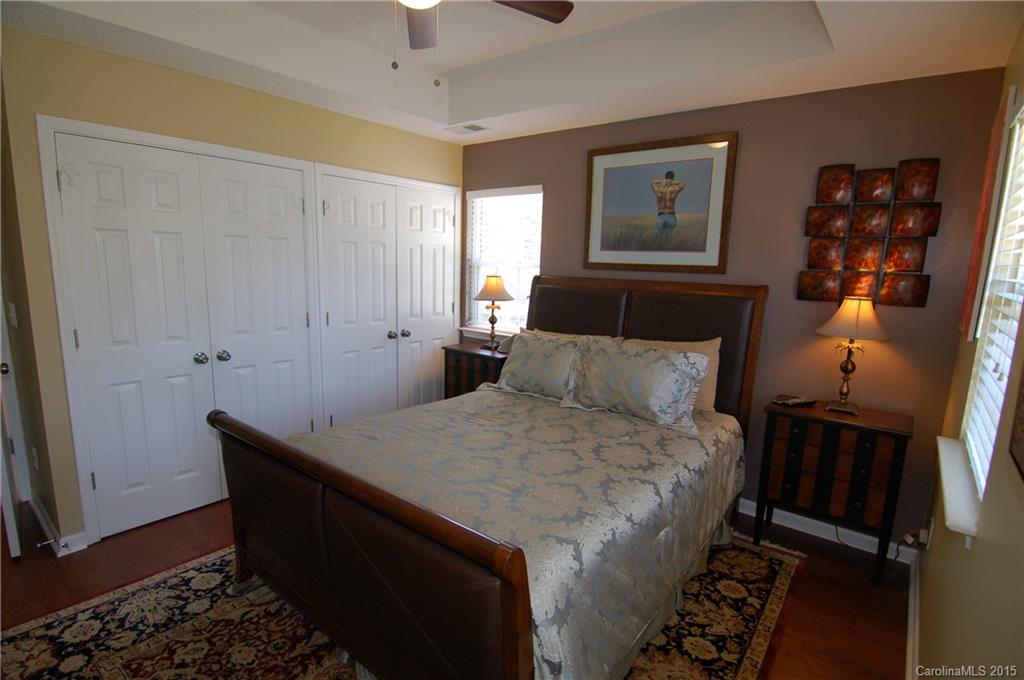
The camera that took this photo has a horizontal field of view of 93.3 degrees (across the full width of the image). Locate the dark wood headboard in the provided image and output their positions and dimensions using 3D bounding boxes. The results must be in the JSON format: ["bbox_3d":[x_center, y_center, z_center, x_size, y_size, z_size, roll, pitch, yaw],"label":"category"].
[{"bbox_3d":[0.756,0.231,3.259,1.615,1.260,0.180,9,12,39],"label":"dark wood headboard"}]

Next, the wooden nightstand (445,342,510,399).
[{"bbox_3d":[-0.213,0.472,3.902,0.610,0.800,0.310,9,12,39],"label":"wooden nightstand"}]

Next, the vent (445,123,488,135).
[{"bbox_3d":[-0.328,-1.568,3.616,0.320,0.020,0.205,9,12,39],"label":"vent"}]

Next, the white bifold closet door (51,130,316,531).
[{"bbox_3d":[-1.760,-0.017,2.836,0.040,2.035,1.181,9,12,39],"label":"white bifold closet door"}]

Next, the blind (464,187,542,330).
[{"bbox_3d":[-0.103,-0.647,3.991,0.825,1.155,0.050,9,12,39],"label":"blind"}]

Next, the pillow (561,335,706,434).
[{"bbox_3d":[0.734,0.234,2.831,0.740,0.470,0.190,8,-17,33],"label":"pillow"}]

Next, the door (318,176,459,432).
[{"bbox_3d":[-0.913,-0.165,3.842,0.040,2.045,1.216,9,12,39],"label":"door"}]

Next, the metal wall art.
[{"bbox_3d":[1.768,-0.524,2.409,0.533,0.695,0.060,9,12,39],"label":"metal wall art"}]

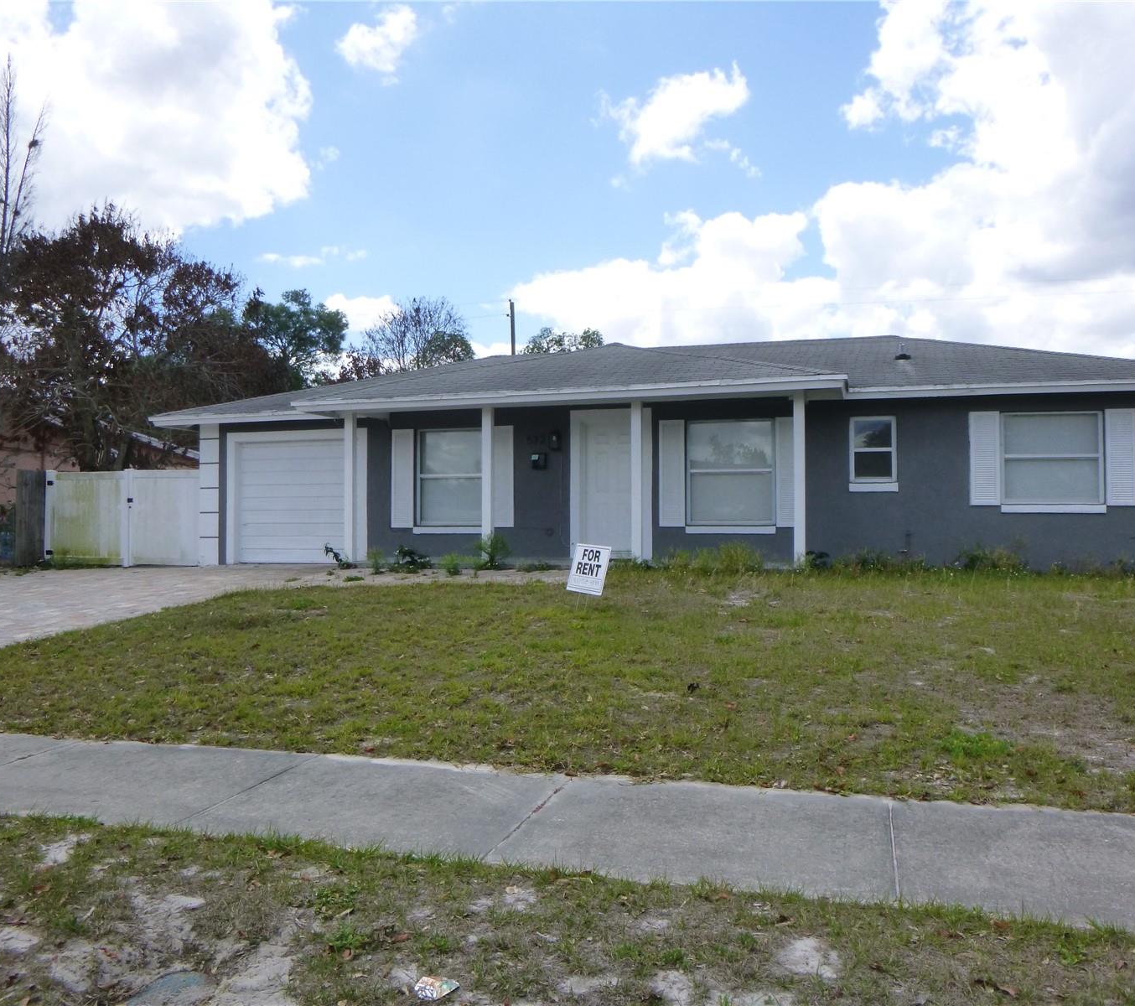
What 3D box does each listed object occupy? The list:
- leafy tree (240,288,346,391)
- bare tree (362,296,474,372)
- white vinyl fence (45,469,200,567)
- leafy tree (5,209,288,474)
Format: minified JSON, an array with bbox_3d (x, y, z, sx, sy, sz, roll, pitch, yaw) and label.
[{"bbox_3d":[-9.228,-2.925,33.062,4.200,8.820,4.200,0,-1,0],"label":"leafy tree"},{"bbox_3d":[-5.550,-3.074,36.066,4.300,9.230,4.200,0,-1,0],"label":"bare tree"},{"bbox_3d":[-8.220,0.281,17.900,3.350,1.800,0.130,0,-1,17],"label":"white vinyl fence"},{"bbox_3d":[-10.334,-2.990,23.562,6.700,8.580,6.000,0,-1,0],"label":"leafy tree"}]

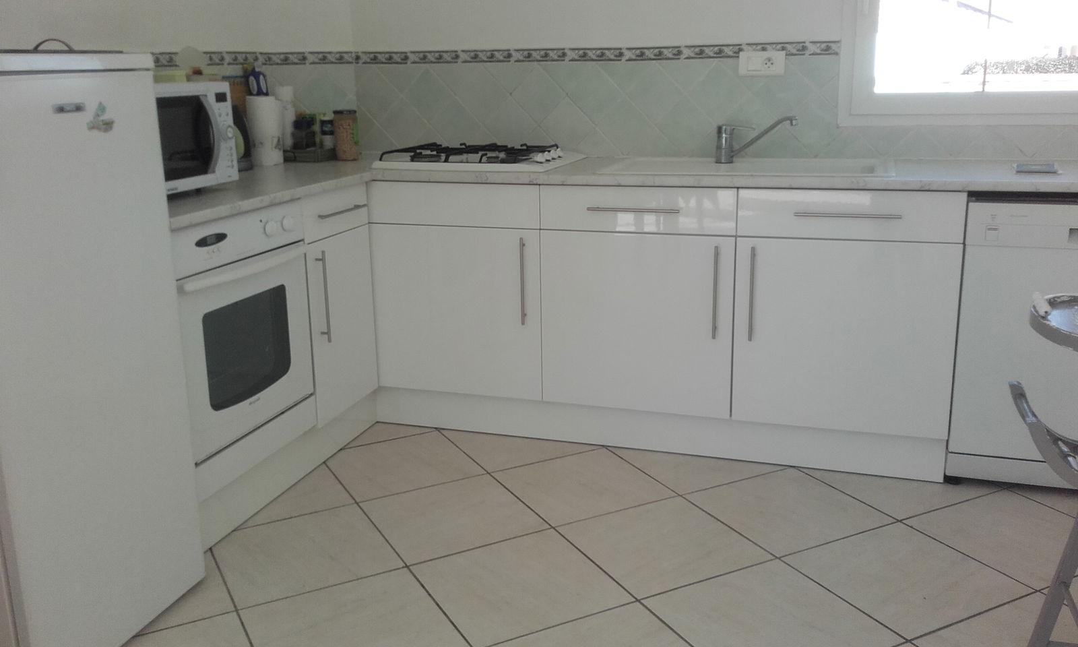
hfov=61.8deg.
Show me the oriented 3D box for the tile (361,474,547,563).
[{"bbox_3d":[-0.242,0.534,2.494,0.402,0.010,0.402,-9,17,-26],"label":"tile"}]

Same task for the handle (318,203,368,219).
[{"bbox_3d":[-0.597,-0.339,2.727,0.033,0.012,0.275,4,16,17],"label":"handle"}]

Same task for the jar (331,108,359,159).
[{"bbox_3d":[-0.687,-0.671,3.219,0.085,0.180,0.085,-4,15,-11],"label":"jar"}]

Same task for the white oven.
[{"bbox_3d":[-1.035,0.030,2.477,0.570,0.690,0.600,4,15,17],"label":"white oven"}]

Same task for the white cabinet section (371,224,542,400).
[{"bbox_3d":[-0.195,-0.095,3.176,0.594,0.561,0.500,4,15,18],"label":"white cabinet section"}]

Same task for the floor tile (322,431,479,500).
[{"bbox_3d":[-0.431,0.445,2.839,0.402,0.010,0.402,-9,17,-26],"label":"floor tile"}]

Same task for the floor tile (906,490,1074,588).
[{"bbox_3d":[1.244,0.550,2.326,0.402,0.010,0.402,-9,17,-26],"label":"floor tile"}]

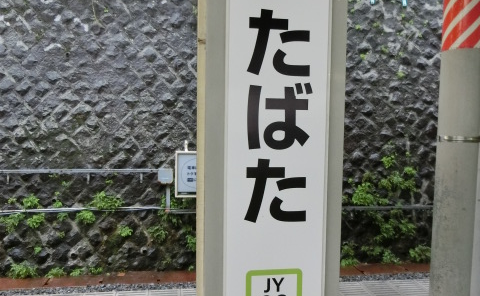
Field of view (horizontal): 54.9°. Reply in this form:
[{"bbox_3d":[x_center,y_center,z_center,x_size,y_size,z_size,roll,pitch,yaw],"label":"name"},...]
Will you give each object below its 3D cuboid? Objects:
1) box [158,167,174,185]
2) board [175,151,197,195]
[{"bbox_3d":[-1.472,0.559,9.202,0.286,0.294,0.180,0,5,-8],"label":"box"},{"bbox_3d":[-0.866,0.522,9.226,0.826,0.922,0.120,0,5,-8],"label":"board"}]

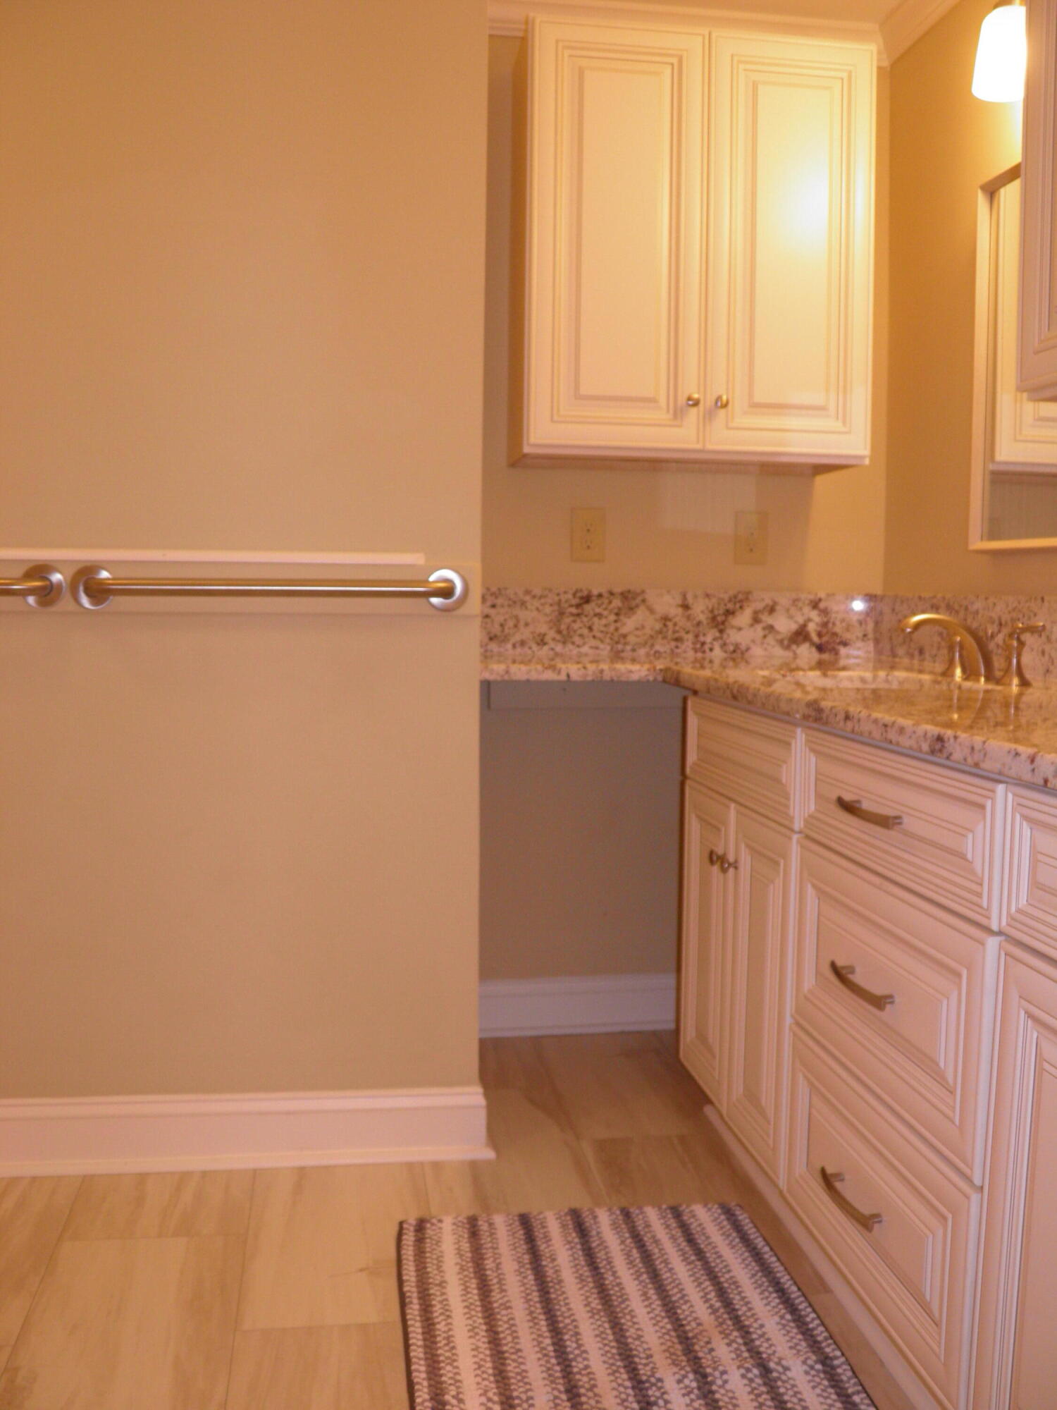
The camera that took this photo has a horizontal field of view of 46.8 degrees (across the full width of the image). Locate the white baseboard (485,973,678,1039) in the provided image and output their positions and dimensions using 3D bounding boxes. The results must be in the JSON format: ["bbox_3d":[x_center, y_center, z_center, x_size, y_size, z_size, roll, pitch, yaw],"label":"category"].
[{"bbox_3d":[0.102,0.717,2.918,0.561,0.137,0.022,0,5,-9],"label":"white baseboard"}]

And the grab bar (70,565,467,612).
[{"bbox_3d":[-0.438,-0.198,2.091,0.684,0.076,0.072,0,5,-9],"label":"grab bar"}]

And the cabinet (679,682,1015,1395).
[{"bbox_3d":[0.697,0.444,1.899,0.622,0.862,1.209,0,5,-9],"label":"cabinet"}]

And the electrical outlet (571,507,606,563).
[{"bbox_3d":[0.140,-0.394,2.837,0.082,0.125,0.010,0,5,-9],"label":"electrical outlet"}]

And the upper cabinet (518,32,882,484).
[{"bbox_3d":[0.345,-0.962,2.673,0.745,0.861,0.300,0,5,-9],"label":"upper cabinet"}]

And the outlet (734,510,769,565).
[{"bbox_3d":[0.530,-0.395,2.895,0.082,0.125,0.010,0,5,-9],"label":"outlet"}]

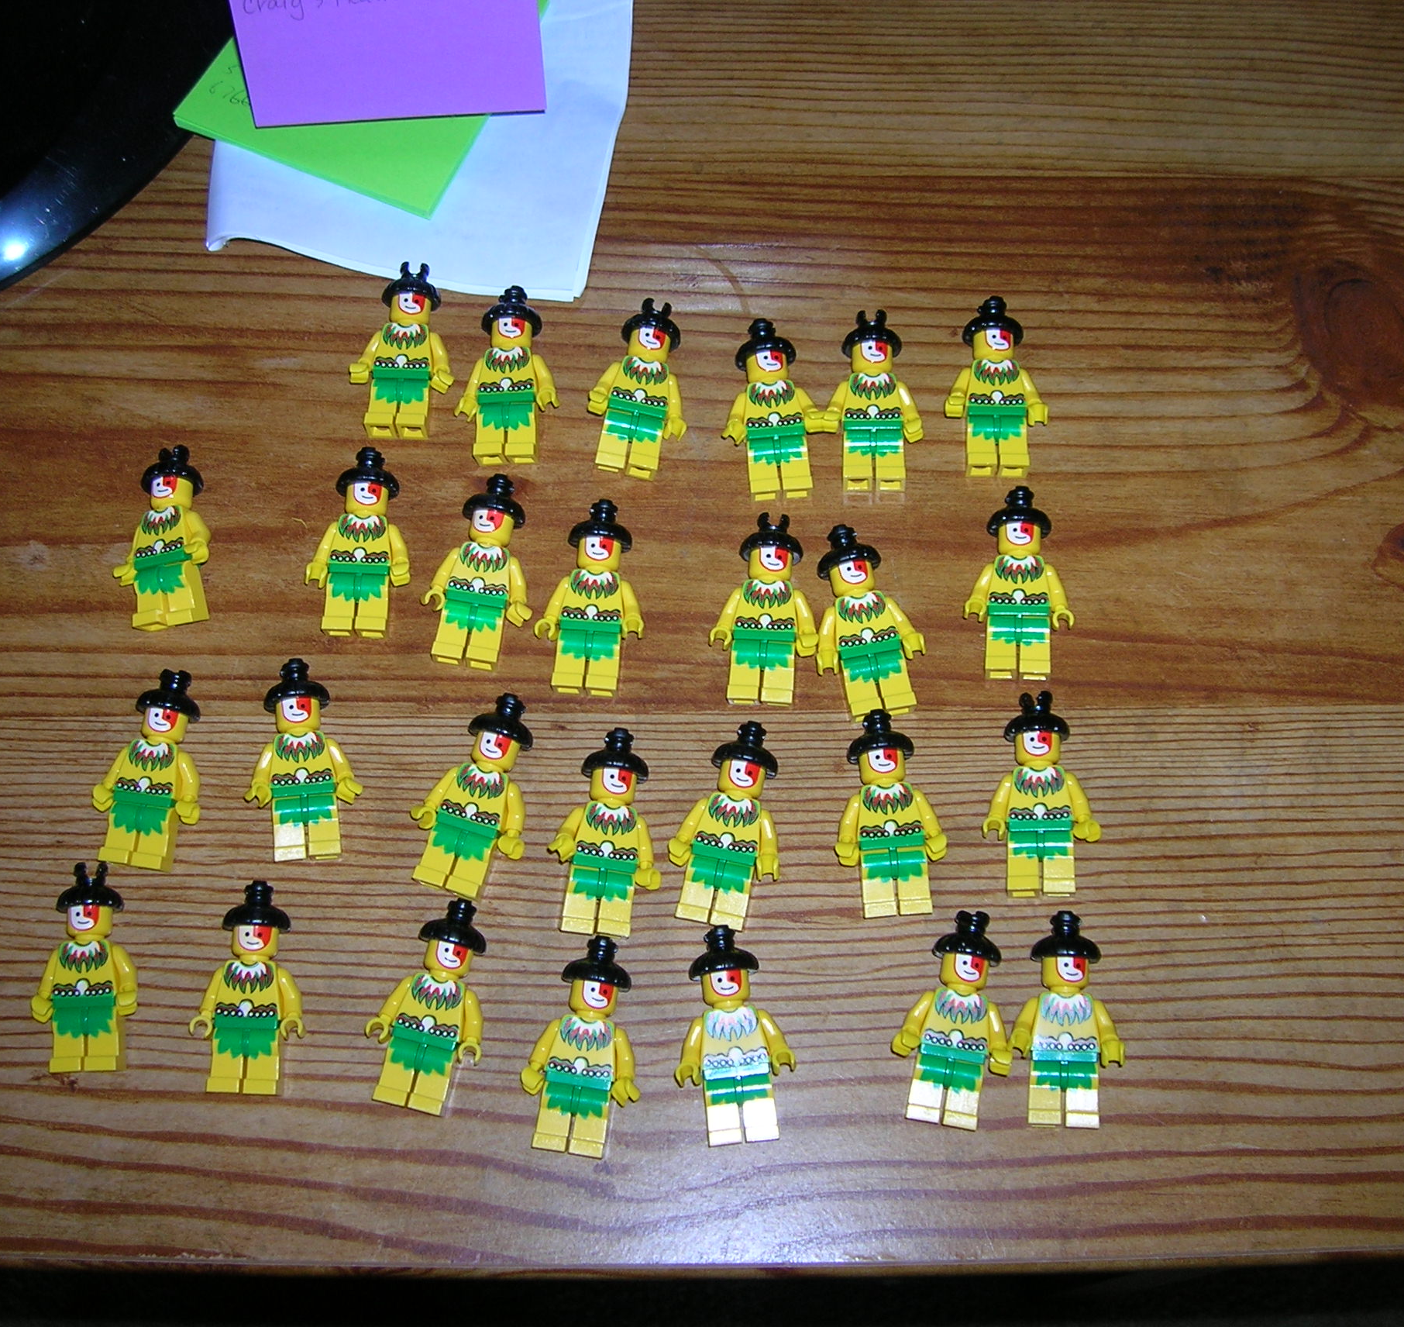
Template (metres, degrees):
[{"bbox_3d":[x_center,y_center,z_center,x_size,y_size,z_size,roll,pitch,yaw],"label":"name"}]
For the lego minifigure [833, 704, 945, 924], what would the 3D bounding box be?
[{"bbox_3d":[0.043,0.035,0.409,0.026,0.015,0.048,-5,78,1],"label":"lego minifigure"}]

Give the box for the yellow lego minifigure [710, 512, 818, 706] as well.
[{"bbox_3d":[0.016,-0.014,0.419,0.026,0.015,0.048,4,76,3],"label":"yellow lego minifigure"}]

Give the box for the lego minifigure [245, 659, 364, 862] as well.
[{"bbox_3d":[-0.096,0.023,0.416,0.027,0.015,0.049,-3,78,-14],"label":"lego minifigure"}]

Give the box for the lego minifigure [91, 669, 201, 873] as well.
[{"bbox_3d":[-0.129,0.025,0.416,0.026,0.015,0.048,7,78,4],"label":"lego minifigure"}]

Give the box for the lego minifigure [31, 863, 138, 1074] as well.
[{"bbox_3d":[-0.141,0.069,0.397,0.024,0.015,0.048,-5,76,0],"label":"lego minifigure"}]

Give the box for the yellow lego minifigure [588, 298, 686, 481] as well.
[{"bbox_3d":[-0.015,-0.071,0.446,0.026,0.015,0.048,8,79,4],"label":"yellow lego minifigure"}]

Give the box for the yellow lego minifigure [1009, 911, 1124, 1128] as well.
[{"bbox_3d":[0.081,0.079,0.387,0.025,0.015,0.048,4,76,3],"label":"yellow lego minifigure"}]

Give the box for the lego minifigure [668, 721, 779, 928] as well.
[{"bbox_3d":[0.007,0.037,0.403,0.026,0.015,0.047,11,78,6],"label":"lego minifigure"}]

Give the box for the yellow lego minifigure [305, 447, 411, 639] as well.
[{"bbox_3d":[-0.084,-0.030,0.431,0.026,0.015,0.047,1,76,2],"label":"yellow lego minifigure"}]

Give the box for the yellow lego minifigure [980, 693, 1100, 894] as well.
[{"bbox_3d":[0.079,0.030,0.403,0.027,0.015,0.048,2,76,2],"label":"yellow lego minifigure"}]

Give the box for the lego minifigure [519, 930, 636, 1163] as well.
[{"bbox_3d":[-0.025,0.086,0.393,0.027,0.015,0.048,8,79,3],"label":"lego minifigure"}]

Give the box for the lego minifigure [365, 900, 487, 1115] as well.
[{"bbox_3d":[-0.060,0.077,0.396,0.027,0.015,0.048,12,79,4],"label":"lego minifigure"}]

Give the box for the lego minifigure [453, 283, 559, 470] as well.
[{"bbox_3d":[-0.049,-0.074,0.440,0.026,0.015,0.048,0,76,2],"label":"lego minifigure"}]

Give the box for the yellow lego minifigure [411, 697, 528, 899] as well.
[{"bbox_3d":[-0.051,0.030,0.406,0.028,0.015,0.047,16,79,8],"label":"yellow lego minifigure"}]

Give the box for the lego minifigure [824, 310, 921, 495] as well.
[{"bbox_3d":[0.043,-0.067,0.435,0.024,0.015,0.048,0,76,2],"label":"lego minifigure"}]

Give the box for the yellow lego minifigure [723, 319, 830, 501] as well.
[{"bbox_3d":[0.017,-0.065,0.444,0.026,0.015,0.048,-4,78,-4],"label":"yellow lego minifigure"}]

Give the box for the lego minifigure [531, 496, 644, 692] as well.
[{"bbox_3d":[-0.027,-0.016,0.423,0.026,0.015,0.047,4,77,3],"label":"lego minifigure"}]

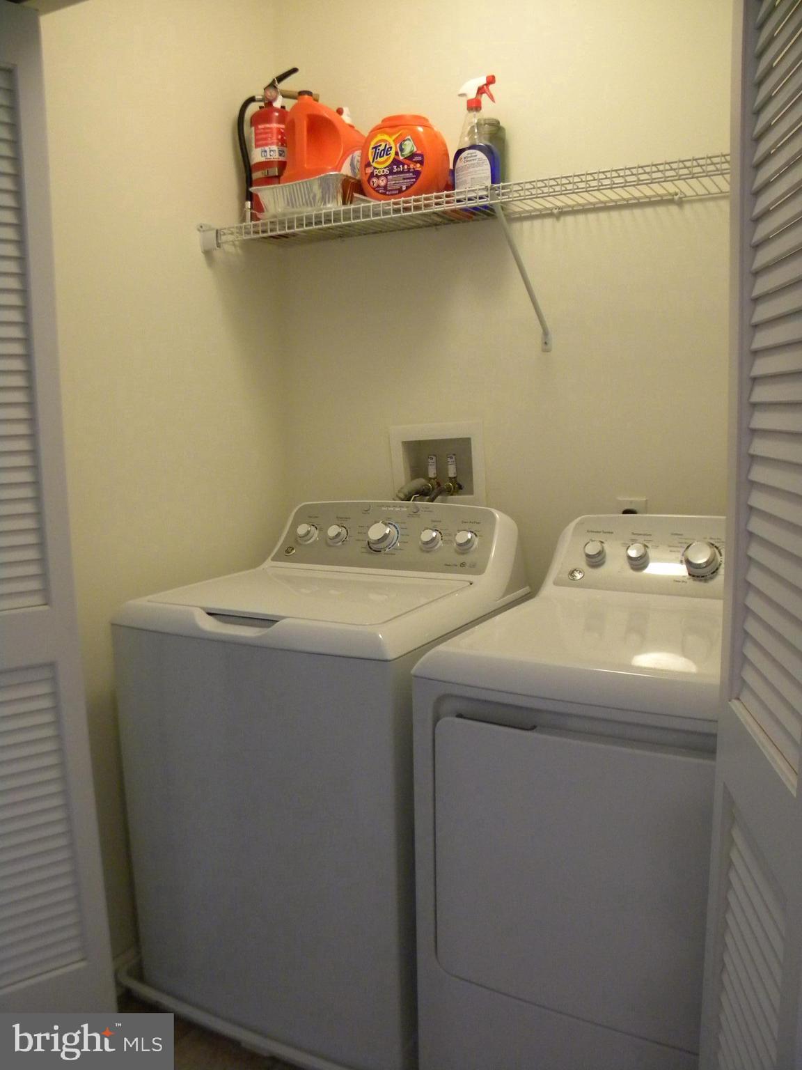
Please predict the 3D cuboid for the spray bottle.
[{"bbox_3d":[0.169,-0.880,1.945,0.106,0.270,0.066,3,9,27],"label":"spray bottle"}]

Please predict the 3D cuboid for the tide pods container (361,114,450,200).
[{"bbox_3d":[0.008,-0.844,1.978,0.205,0.196,0.148,2,9,18],"label":"tide pods container"}]

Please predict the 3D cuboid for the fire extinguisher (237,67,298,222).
[{"bbox_3d":[-0.338,-0.965,2.190,0.163,0.390,0.112,-2,8,-6],"label":"fire extinguisher"}]

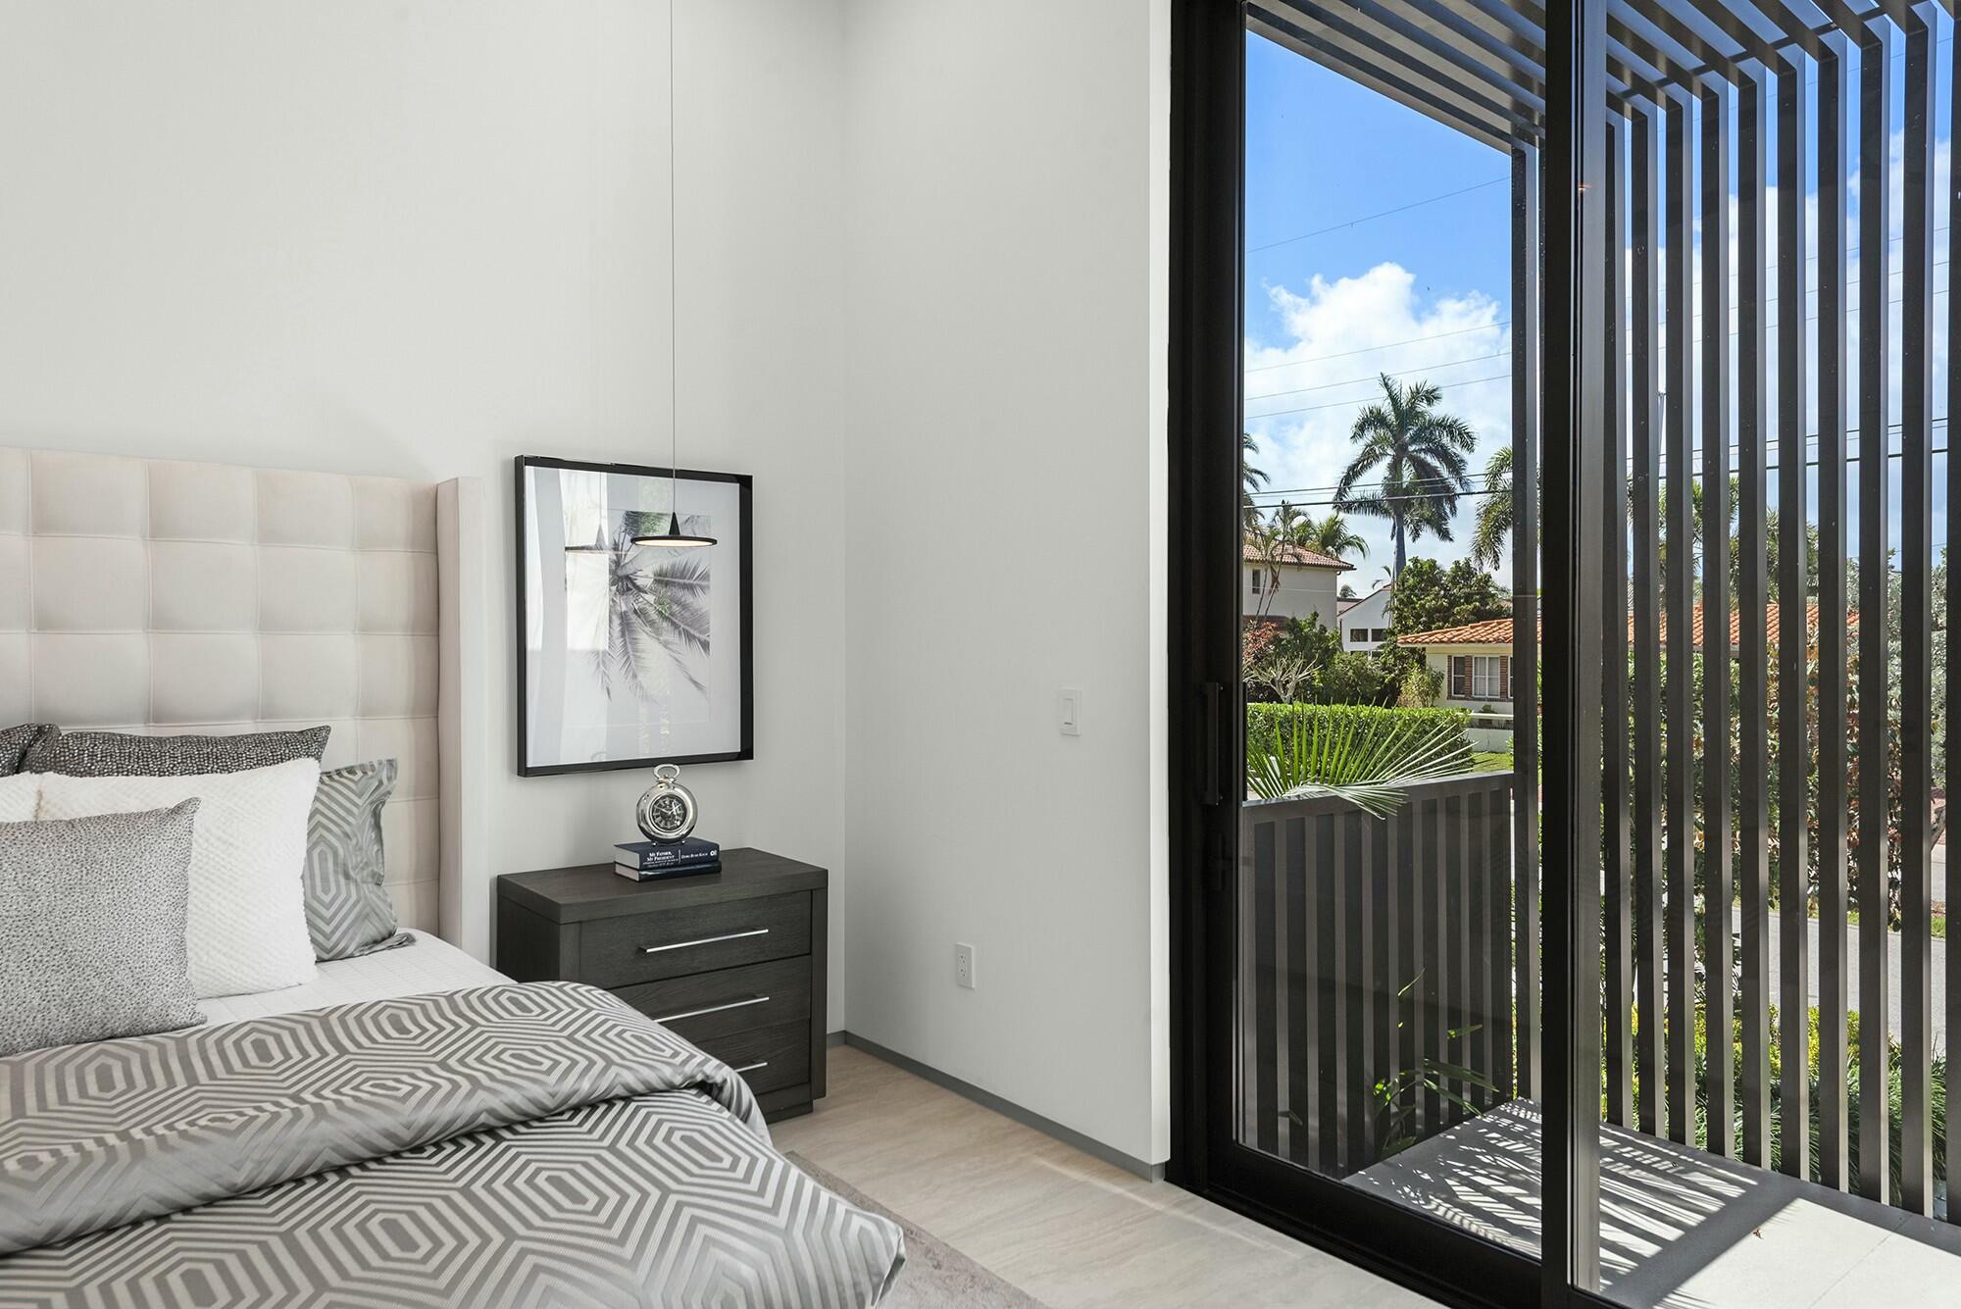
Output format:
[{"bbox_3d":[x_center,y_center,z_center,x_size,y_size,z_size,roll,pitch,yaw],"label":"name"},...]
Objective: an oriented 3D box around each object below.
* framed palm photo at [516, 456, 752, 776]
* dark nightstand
[{"bbox_3d":[-0.950,-0.102,3.514,0.673,0.841,0.045,-1,1,-39],"label":"framed palm photo"},{"bbox_3d":[-0.836,0.915,3.352,0.736,0.660,0.449,-1,1,-39],"label":"dark nightstand"}]

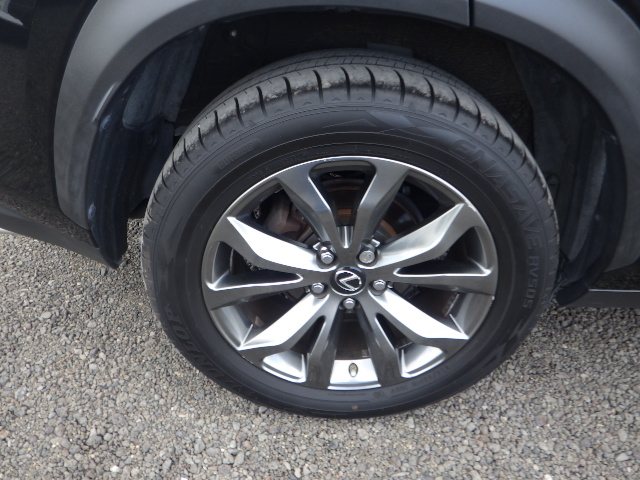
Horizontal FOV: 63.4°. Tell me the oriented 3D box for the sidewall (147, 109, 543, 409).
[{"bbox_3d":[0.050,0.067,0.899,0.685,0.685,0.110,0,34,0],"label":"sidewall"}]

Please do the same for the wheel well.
[{"bbox_3d":[0.060,-0.148,0.850,0.820,0.470,0.270,0,34,0],"label":"wheel well"}]

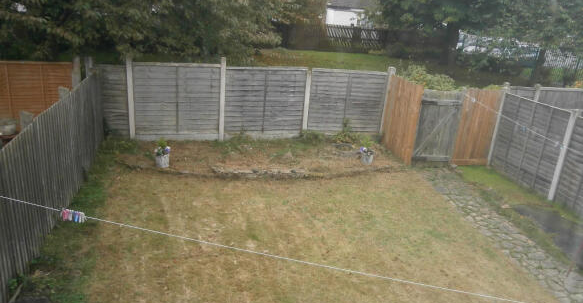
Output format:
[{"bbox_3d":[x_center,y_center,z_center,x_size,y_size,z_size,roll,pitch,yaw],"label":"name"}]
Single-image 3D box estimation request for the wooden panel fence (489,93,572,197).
[{"bbox_3d":[4.723,-0.162,8.804,0.060,1.690,1.800,0,18,-11],"label":"wooden panel fence"}]

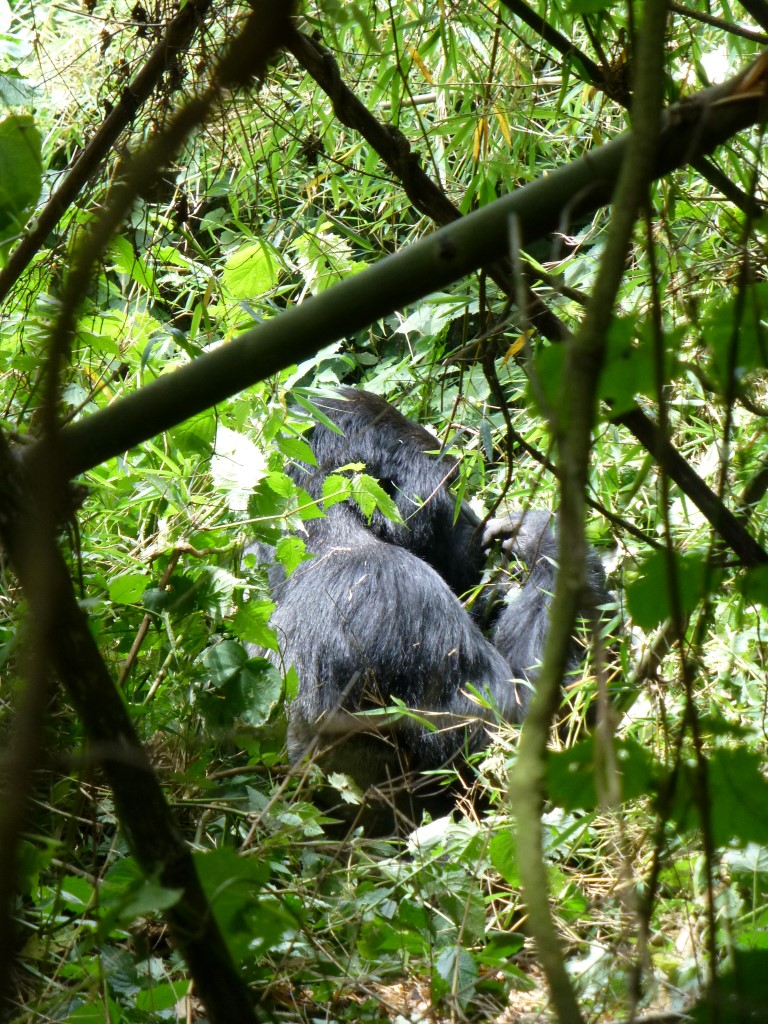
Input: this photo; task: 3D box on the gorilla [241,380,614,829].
[{"bbox_3d":[0.094,0.194,8.800,0.660,0.800,0.580,-7,10,-40],"label":"gorilla"}]

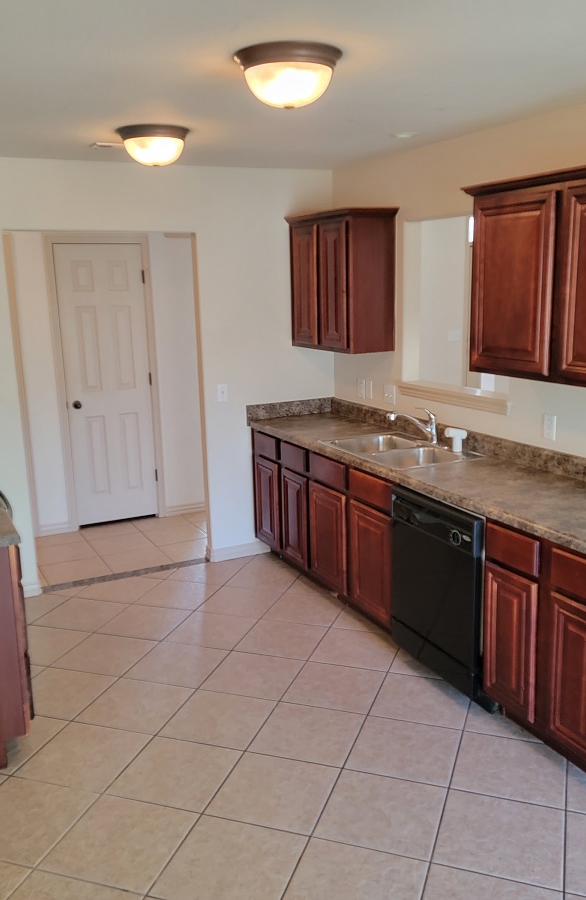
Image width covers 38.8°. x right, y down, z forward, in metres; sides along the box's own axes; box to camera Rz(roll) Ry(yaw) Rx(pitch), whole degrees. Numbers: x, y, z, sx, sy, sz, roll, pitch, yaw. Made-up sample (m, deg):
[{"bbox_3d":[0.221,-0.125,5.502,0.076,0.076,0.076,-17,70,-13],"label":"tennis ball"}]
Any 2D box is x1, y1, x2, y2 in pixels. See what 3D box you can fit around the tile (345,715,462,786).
[{"bbox_3d":[0.442,1.177,3.260,0.392,0.010,0.392,3,13,19],"label":"tile"}]

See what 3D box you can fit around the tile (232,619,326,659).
[{"bbox_3d":[-0.048,0.965,4.223,0.392,0.010,0.392,3,13,19],"label":"tile"}]

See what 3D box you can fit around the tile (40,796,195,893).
[{"bbox_3d":[-0.568,1.302,2.765,0.392,0.010,0.392,3,13,19],"label":"tile"}]

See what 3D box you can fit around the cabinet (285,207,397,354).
[{"bbox_3d":[0.277,-1.016,5.035,0.343,0.802,0.798,-7,14,-25],"label":"cabinet"}]

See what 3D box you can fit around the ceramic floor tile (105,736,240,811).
[{"bbox_3d":[-0.440,1.222,3.139,0.395,0.010,0.395,3,13,19],"label":"ceramic floor tile"}]

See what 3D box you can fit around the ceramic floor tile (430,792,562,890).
[{"bbox_3d":[0.688,1.278,2.752,0.394,0.010,0.394,3,13,19],"label":"ceramic floor tile"}]

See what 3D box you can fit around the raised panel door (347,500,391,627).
[{"bbox_3d":[0.374,0.540,4.059,0.020,0.540,0.366,-7,14,-26],"label":"raised panel door"}]

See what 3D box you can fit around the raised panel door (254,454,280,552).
[{"bbox_3d":[-0.160,0.333,5.326,0.020,0.555,0.335,-7,14,-25],"label":"raised panel door"}]

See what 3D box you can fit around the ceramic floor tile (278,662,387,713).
[{"bbox_3d":[0.200,1.073,3.744,0.395,0.010,0.395,3,13,19],"label":"ceramic floor tile"}]

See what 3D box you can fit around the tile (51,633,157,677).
[{"bbox_3d":[-0.929,1.022,4.145,0.392,0.010,0.392,3,13,19],"label":"tile"}]

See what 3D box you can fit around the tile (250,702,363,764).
[{"bbox_3d":[0.066,1.158,3.394,0.392,0.010,0.392,3,13,19],"label":"tile"}]

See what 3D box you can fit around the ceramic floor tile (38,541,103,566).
[{"bbox_3d":[-1.560,0.707,5.644,0.390,0.010,0.385,-7,14,-25],"label":"ceramic floor tile"}]

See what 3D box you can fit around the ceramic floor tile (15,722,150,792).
[{"bbox_3d":[-0.816,1.204,3.269,0.395,0.010,0.395,3,13,19],"label":"ceramic floor tile"}]

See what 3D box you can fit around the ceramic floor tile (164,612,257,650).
[{"bbox_3d":[-0.421,0.948,4.352,0.392,0.010,0.392,3,13,19],"label":"ceramic floor tile"}]

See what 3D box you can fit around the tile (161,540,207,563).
[{"bbox_3d":[-0.679,0.681,5.648,0.390,0.010,0.380,-7,14,-25],"label":"tile"}]

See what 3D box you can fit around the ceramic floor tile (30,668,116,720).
[{"bbox_3d":[-1.055,1.099,3.752,0.392,0.010,0.392,3,13,19],"label":"ceramic floor tile"}]

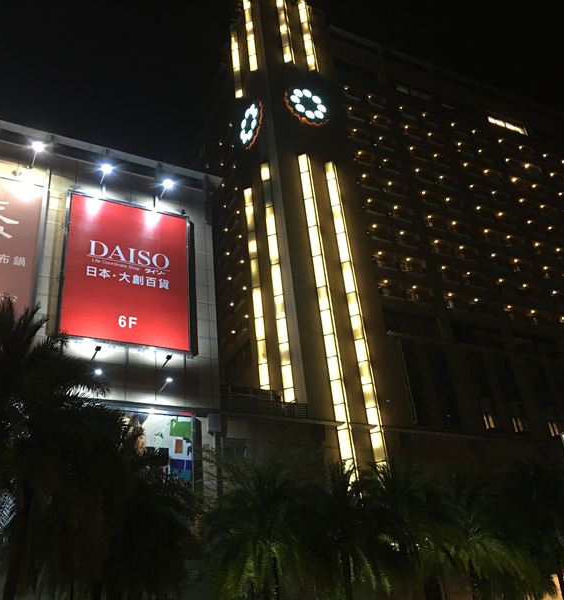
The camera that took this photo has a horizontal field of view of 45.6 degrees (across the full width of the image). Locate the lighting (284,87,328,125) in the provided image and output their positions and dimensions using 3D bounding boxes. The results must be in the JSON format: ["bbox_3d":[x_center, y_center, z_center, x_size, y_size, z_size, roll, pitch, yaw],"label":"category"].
[{"bbox_3d":[3.012,-21.662,74.139,5.074,5.074,0.500,10,-35,-26],"label":"lighting"}]

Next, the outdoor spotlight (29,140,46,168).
[{"bbox_3d":[-18.975,-10.946,51.904,0.602,0.602,2.236,10,-34,-25],"label":"outdoor spotlight"}]

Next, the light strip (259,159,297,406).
[{"bbox_3d":[-0.595,-2.068,62.375,0.645,27.305,1.204,10,-34,-25],"label":"light strip"}]

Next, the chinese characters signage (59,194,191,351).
[{"bbox_3d":[-11.858,-2.159,51.674,9.768,12.882,0.473,10,-34,-25],"label":"chinese characters signage"}]

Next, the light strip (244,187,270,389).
[{"bbox_3d":[-2.564,-0.952,65.929,0.645,25.241,1.204,10,-34,-25],"label":"light strip"}]

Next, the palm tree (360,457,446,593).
[{"bbox_3d":[5.602,10.885,25.836,4.100,10.092,4.100,10,-35,-26],"label":"palm tree"}]

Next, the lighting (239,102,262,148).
[{"bbox_3d":[-3.714,-19.921,75.883,0.500,5.074,5.074,10,-35,-26],"label":"lighting"}]

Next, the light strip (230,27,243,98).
[{"bbox_3d":[-5.827,-29.995,83.541,0.645,13.760,1.204,10,-34,-25],"label":"light strip"}]

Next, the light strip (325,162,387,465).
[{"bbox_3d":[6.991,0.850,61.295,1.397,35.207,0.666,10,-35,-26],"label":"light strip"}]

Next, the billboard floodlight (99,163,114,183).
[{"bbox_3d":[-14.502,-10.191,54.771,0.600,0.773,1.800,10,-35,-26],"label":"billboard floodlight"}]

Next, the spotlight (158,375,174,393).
[{"bbox_3d":[-8.252,6.051,47.290,0.473,0.516,2.150,10,-34,-25],"label":"spotlight"}]

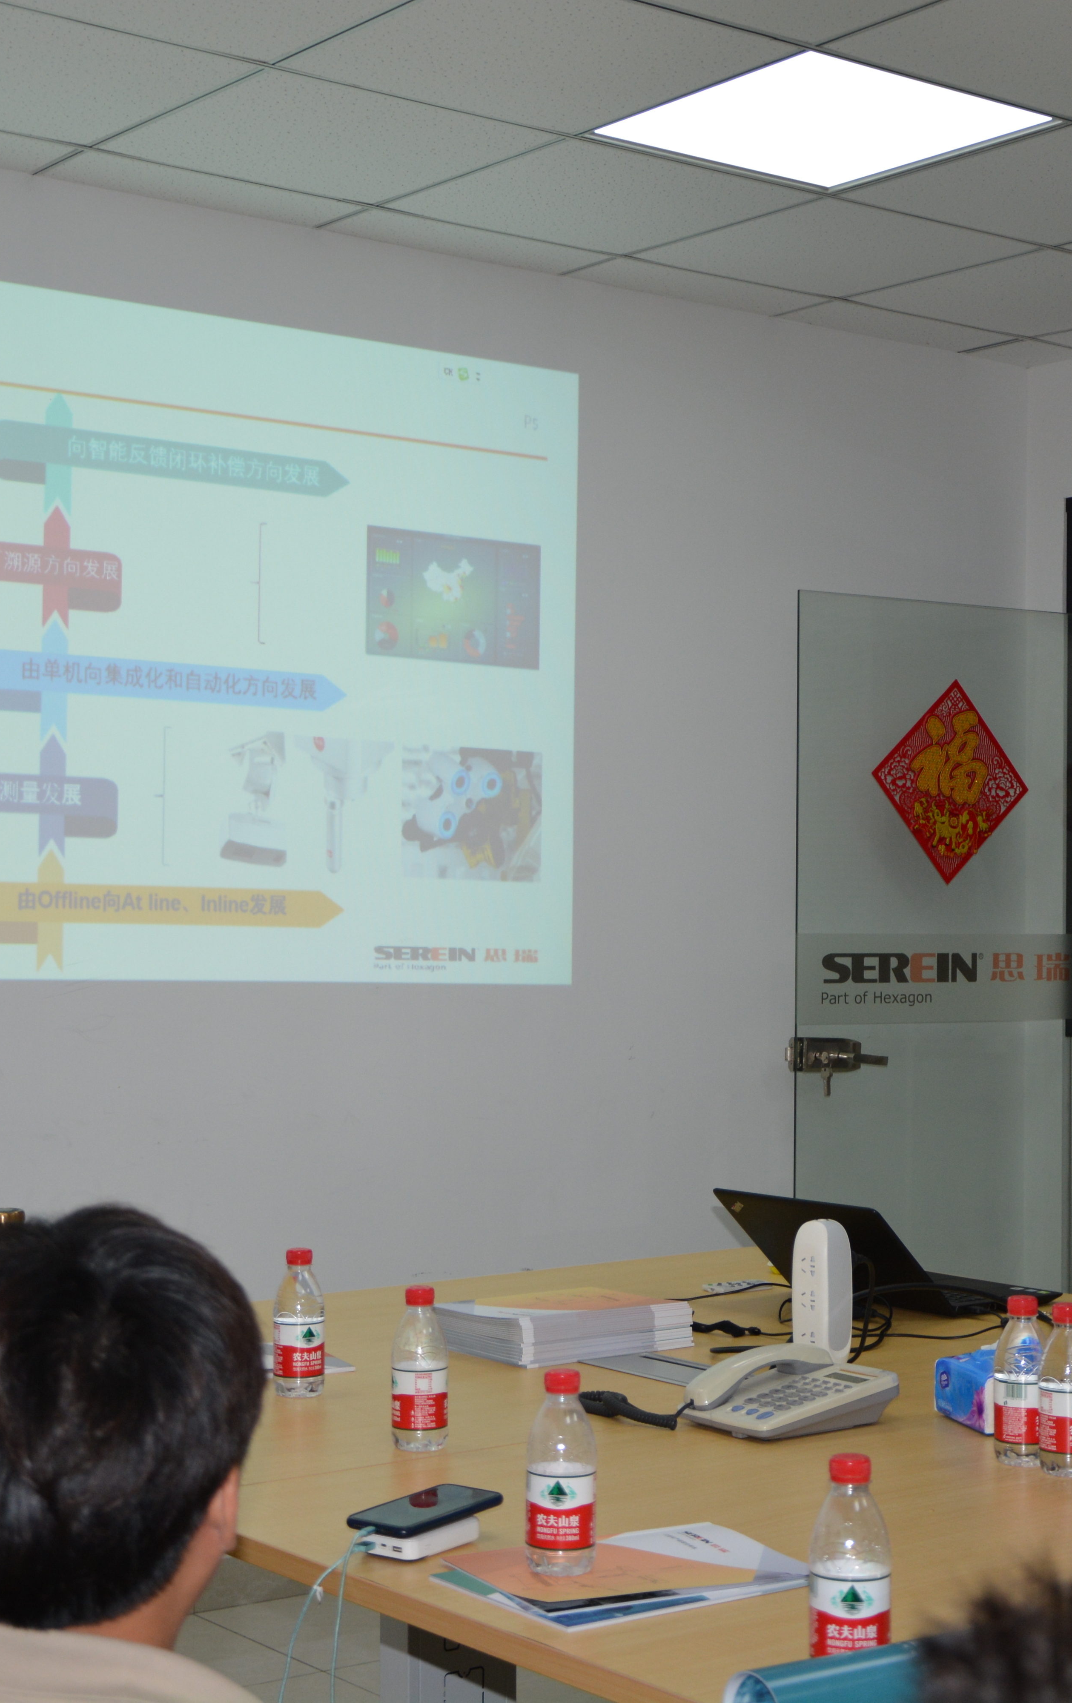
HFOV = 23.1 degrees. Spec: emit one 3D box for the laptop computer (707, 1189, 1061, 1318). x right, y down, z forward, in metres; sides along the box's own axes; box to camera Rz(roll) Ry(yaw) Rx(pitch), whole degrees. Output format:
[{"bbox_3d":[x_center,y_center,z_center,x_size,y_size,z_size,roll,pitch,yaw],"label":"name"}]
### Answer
[{"bbox_3d":[0.535,0.604,3.998,0.412,0.175,0.342,2,-1,-39],"label":"laptop computer"}]

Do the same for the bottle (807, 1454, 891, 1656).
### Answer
[{"bbox_3d":[0.245,0.562,2.046,0.062,0.177,0.062,1,-1,0],"label":"bottle"}]

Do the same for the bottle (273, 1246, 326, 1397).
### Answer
[{"bbox_3d":[-0.290,0.576,3.217,0.061,0.176,0.061,1,-1,-5],"label":"bottle"}]

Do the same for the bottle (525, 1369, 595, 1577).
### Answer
[{"bbox_3d":[0.023,0.558,2.364,0.061,0.176,0.061,1,-1,1],"label":"bottle"}]

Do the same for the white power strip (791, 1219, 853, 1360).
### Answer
[{"bbox_3d":[0.366,0.572,3.352,0.045,0.200,0.064,2,-1,-37],"label":"white power strip"}]

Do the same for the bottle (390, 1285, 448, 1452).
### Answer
[{"bbox_3d":[-0.129,0.575,2.926,0.062,0.177,0.062,1,-1,0],"label":"bottle"}]

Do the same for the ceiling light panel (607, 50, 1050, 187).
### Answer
[{"bbox_3d":[0.480,-1.214,4.396,0.585,0.030,0.585,2,-1,-37],"label":"ceiling light panel"}]

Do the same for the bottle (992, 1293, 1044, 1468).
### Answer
[{"bbox_3d":[0.526,0.571,2.837,0.061,0.176,0.061,1,-1,11],"label":"bottle"}]

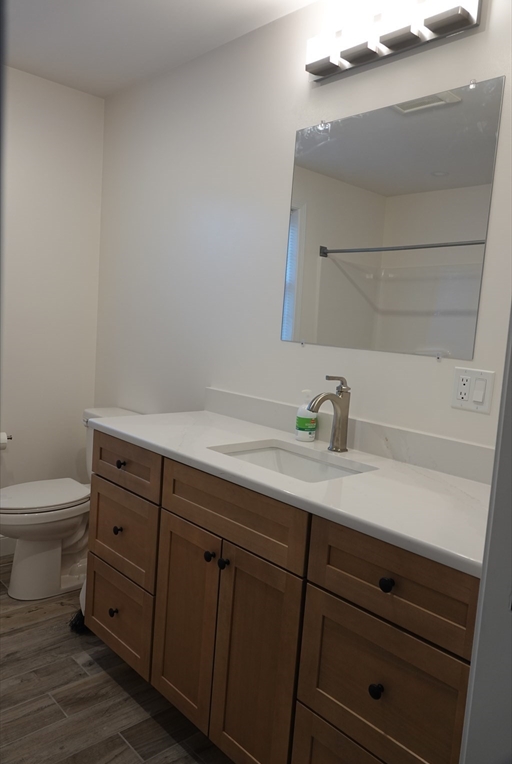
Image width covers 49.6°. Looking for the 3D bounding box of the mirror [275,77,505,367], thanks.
[{"bbox_3d":[0.382,-0.488,1.795,0.010,0.766,0.752,-2,9,-44],"label":"mirror"}]

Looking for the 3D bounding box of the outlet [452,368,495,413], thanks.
[{"bbox_3d":[0.615,0.025,1.574,0.010,0.117,0.116,-2,9,-44],"label":"outlet"}]

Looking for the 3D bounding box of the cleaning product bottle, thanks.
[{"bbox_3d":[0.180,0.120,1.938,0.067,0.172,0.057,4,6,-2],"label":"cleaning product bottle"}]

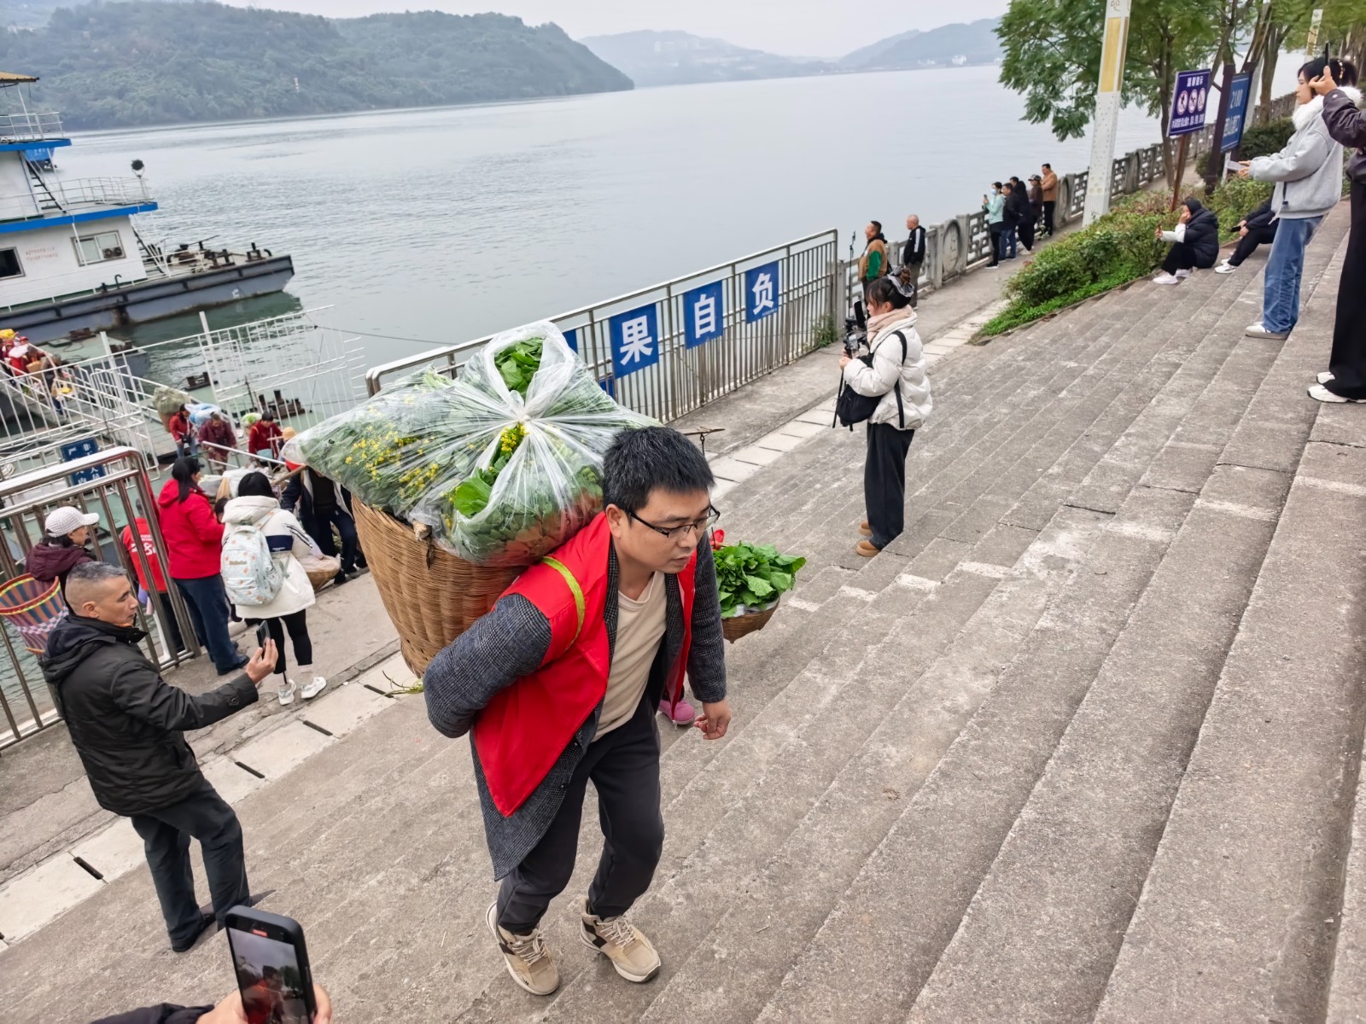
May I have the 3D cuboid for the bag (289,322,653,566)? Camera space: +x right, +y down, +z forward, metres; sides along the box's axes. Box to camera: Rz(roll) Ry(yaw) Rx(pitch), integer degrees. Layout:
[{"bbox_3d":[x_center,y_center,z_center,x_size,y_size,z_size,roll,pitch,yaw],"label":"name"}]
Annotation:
[{"bbox_3d":[-0.484,-0.200,2.135,0.800,0.450,0.560,0,25,5],"label":"bag"}]

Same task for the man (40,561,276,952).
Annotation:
[{"bbox_3d":[-1.975,0.954,3.739,0.560,1.760,0.760,19,33,38],"label":"man"}]

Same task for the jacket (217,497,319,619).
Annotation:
[{"bbox_3d":[-2.749,0.299,6.263,0.600,0.820,0.440,1,25,7],"label":"jacket"}]

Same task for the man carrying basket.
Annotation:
[{"bbox_3d":[-0.256,0.529,2.165,0.780,1.600,0.640,17,32,36],"label":"man carrying basket"}]

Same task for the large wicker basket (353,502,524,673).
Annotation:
[{"bbox_3d":[-0.537,0.205,2.314,0.500,0.540,0.500,22,34,29],"label":"large wicker basket"}]

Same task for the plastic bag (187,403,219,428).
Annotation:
[{"bbox_3d":[-7.800,-1.570,15.400,0.550,0.420,0.480,-2,25,0],"label":"plastic bag"}]

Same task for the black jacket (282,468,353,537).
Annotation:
[{"bbox_3d":[-2.994,-0.275,7.856,0.580,0.700,0.420,-19,30,-31],"label":"black jacket"}]

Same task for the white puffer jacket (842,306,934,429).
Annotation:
[{"bbox_3d":[1.073,-0.756,5.120,0.520,0.680,0.540,7,27,20],"label":"white puffer jacket"}]

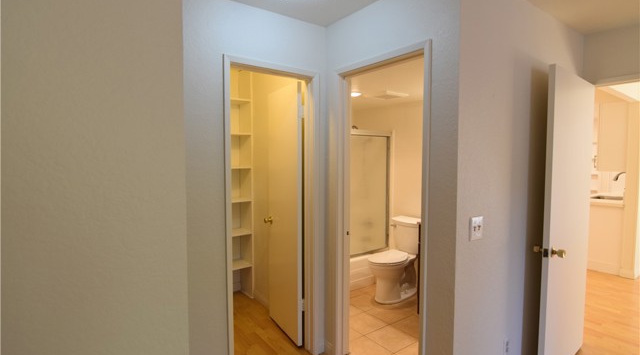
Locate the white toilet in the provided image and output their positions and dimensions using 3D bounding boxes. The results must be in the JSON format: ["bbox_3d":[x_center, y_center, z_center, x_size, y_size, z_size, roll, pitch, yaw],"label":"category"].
[{"bbox_3d":[0.813,0.874,3.591,0.740,0.785,0.430,-2,4,-37],"label":"white toilet"}]

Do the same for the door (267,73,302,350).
[{"bbox_3d":[-0.298,0.287,2.813,0.037,2.014,0.590,-2,4,-30],"label":"door"}]

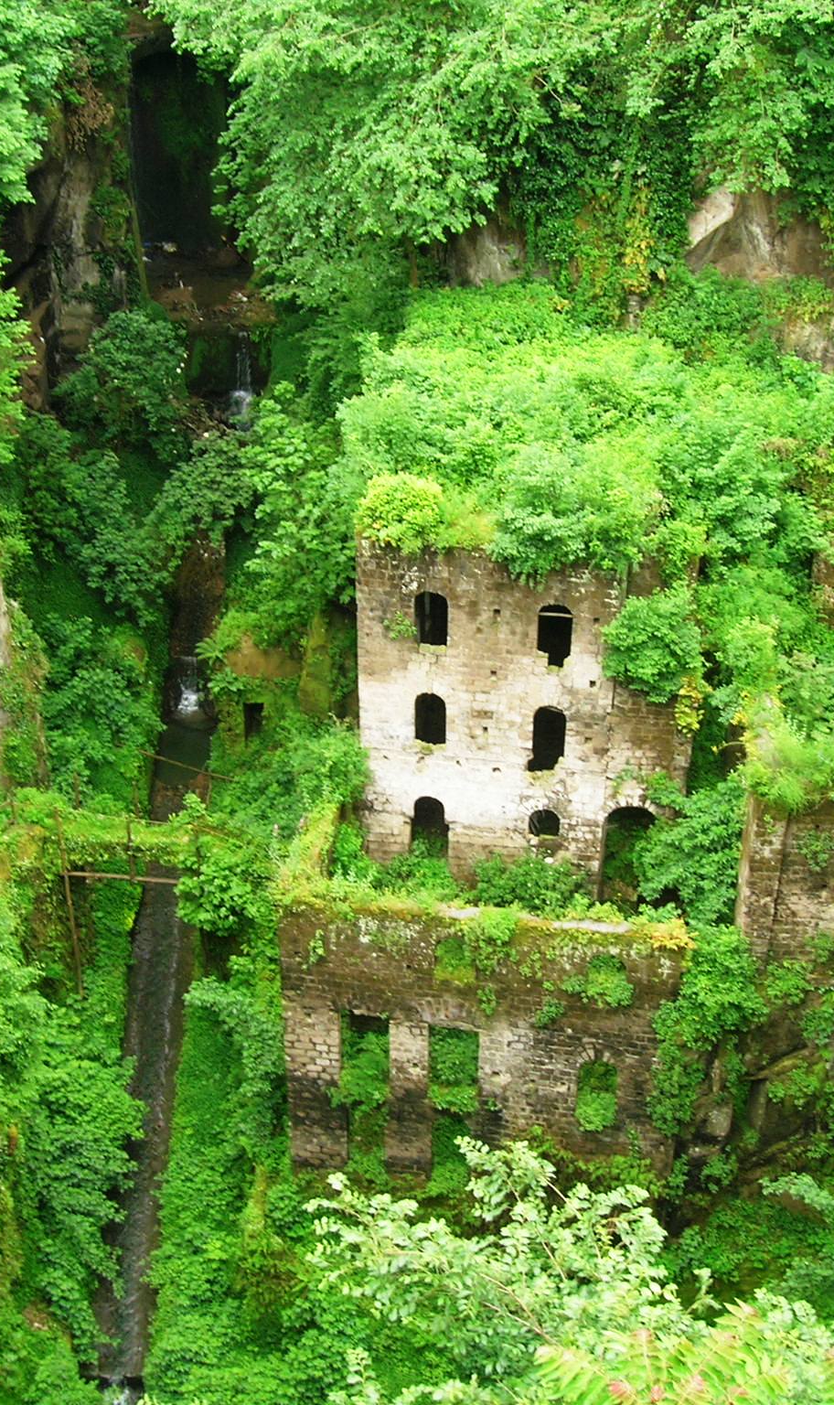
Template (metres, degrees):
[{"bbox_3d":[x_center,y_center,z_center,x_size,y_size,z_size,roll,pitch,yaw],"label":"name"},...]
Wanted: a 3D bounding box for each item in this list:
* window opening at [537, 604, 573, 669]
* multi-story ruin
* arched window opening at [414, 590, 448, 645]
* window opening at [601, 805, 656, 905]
[{"bbox_3d":[3.646,-1.838,48.264,0.940,1.850,0.400,7,33,10],"label":"window opening"},{"bbox_3d":[3.502,-1.138,53.352,8.870,11.320,8.000,7,33,10],"label":"multi-story ruin"},{"bbox_3d":[0.427,-2.322,48.767,0.910,1.600,0.400,7,33,10],"label":"arched window opening"},{"bbox_3d":[5.970,4.160,51.560,1.580,3.340,0.500,7,33,10],"label":"window opening"}]

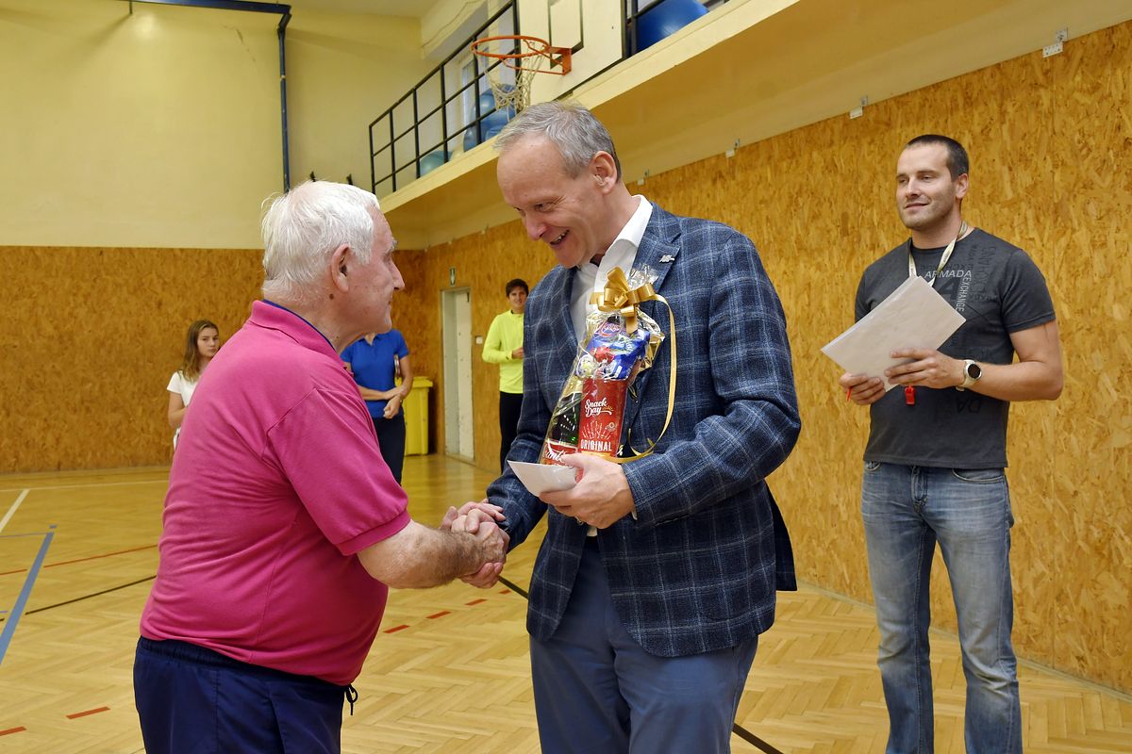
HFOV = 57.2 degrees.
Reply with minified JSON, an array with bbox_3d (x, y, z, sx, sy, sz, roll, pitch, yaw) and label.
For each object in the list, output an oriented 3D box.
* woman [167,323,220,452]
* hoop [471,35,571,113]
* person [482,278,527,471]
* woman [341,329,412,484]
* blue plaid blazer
[{"bbox_3d":[-2.052,0.456,5.913,0.420,1.550,0.320,-3,3,-30],"label":"woman"},{"bbox_3d":[-0.268,-1.817,6.355,0.610,0.405,0.472,-2,2,-23],"label":"hoop"},{"bbox_3d":[-0.329,0.193,7.797,0.530,1.855,0.380,-1,2,-3],"label":"person"},{"bbox_3d":[-1.182,0.325,6.493,0.480,1.730,0.330,-1,2,-5],"label":"woman"},{"bbox_3d":[0.154,0.077,1.903,0.560,0.798,0.470,1,3,42],"label":"blue plaid blazer"}]

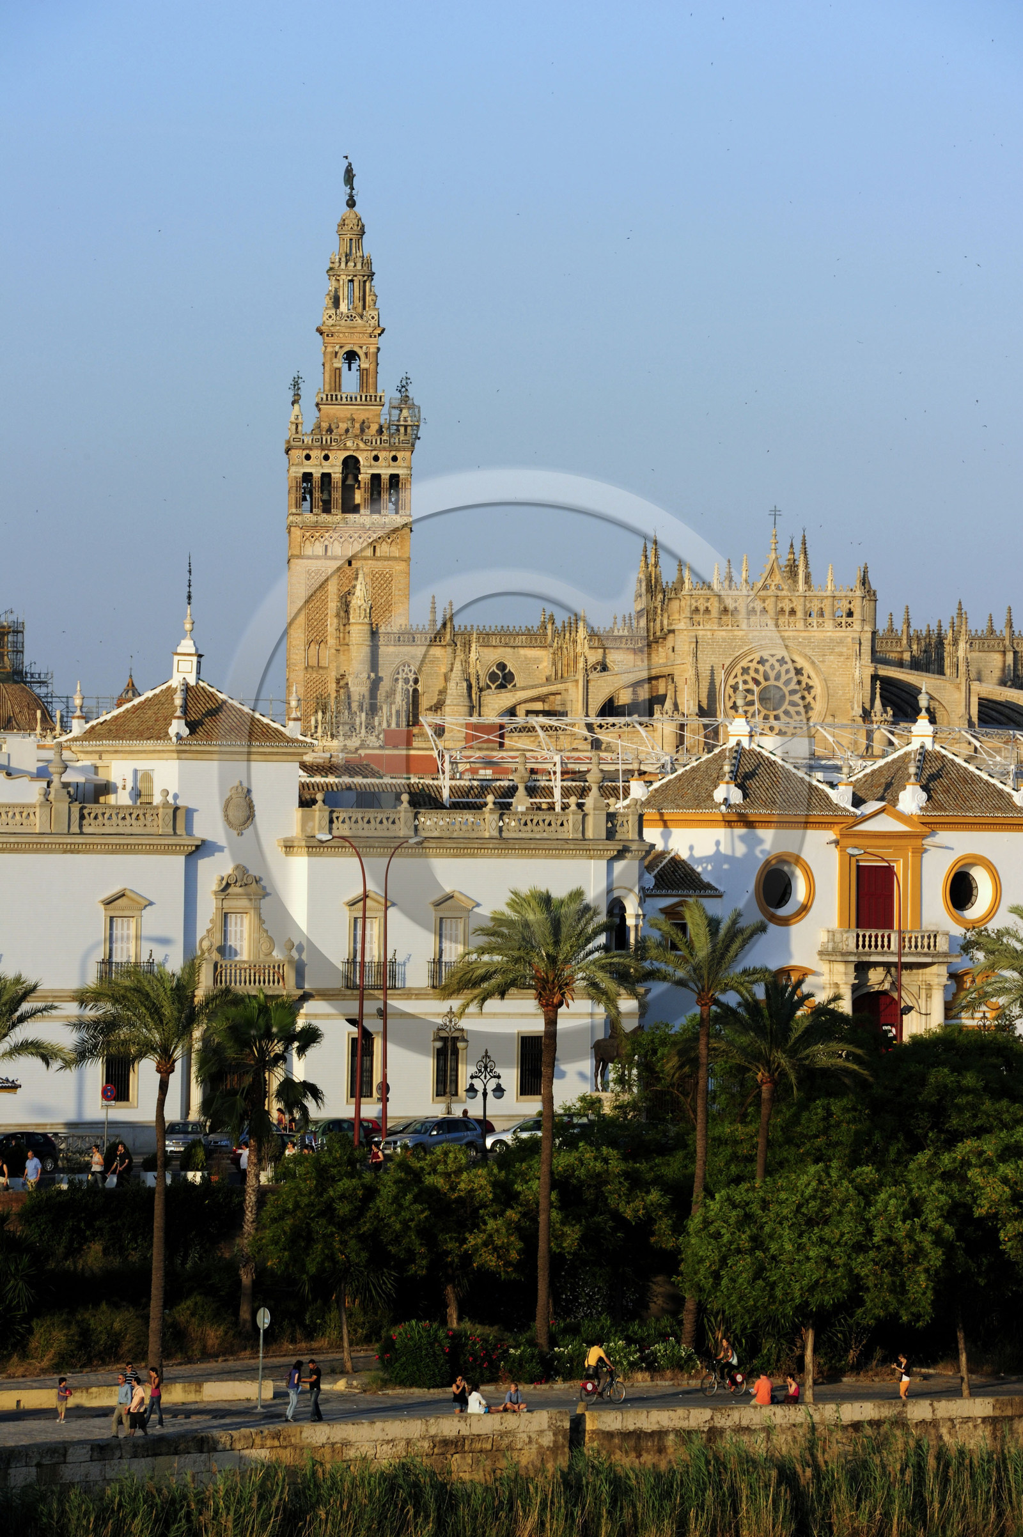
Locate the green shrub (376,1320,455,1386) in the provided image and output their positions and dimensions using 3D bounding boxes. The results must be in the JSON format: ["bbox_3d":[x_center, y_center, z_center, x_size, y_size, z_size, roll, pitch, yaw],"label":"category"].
[{"bbox_3d":[-2.950,17.892,241.000,2.350,1.950,2.200,0,-2,0],"label":"green shrub"}]

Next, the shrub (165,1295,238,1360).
[{"bbox_3d":[-9.691,17.492,247.000,2.300,2.000,2.100,0,-2,0],"label":"shrub"}]

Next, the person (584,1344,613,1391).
[{"bbox_3d":[2.560,17.436,229.000,0.780,1.550,0.520,2,-2,-42],"label":"person"}]

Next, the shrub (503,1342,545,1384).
[{"bbox_3d":[0.386,18.242,242.000,1.350,1.300,1.350,0,-2,0],"label":"shrub"}]

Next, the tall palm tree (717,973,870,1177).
[{"bbox_3d":[9.334,11.948,264.000,5.200,10.000,5.200,0,-2,0],"label":"tall palm tree"}]

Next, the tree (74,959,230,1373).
[{"bbox_3d":[-10.658,11.943,234.000,4.700,12.500,4.700,0,-2,0],"label":"tree"}]

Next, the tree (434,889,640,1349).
[{"bbox_3d":[0.931,10.661,240.000,6.300,14.200,6.200,1,-1,0],"label":"tree"}]

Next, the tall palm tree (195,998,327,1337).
[{"bbox_3d":[-7.660,12.026,241.000,3.900,10.520,3.800,1,-1,0],"label":"tall palm tree"}]

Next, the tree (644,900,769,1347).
[{"bbox_3d":[5.931,10.979,243.000,4.300,13.860,4.300,1,-1,0],"label":"tree"}]

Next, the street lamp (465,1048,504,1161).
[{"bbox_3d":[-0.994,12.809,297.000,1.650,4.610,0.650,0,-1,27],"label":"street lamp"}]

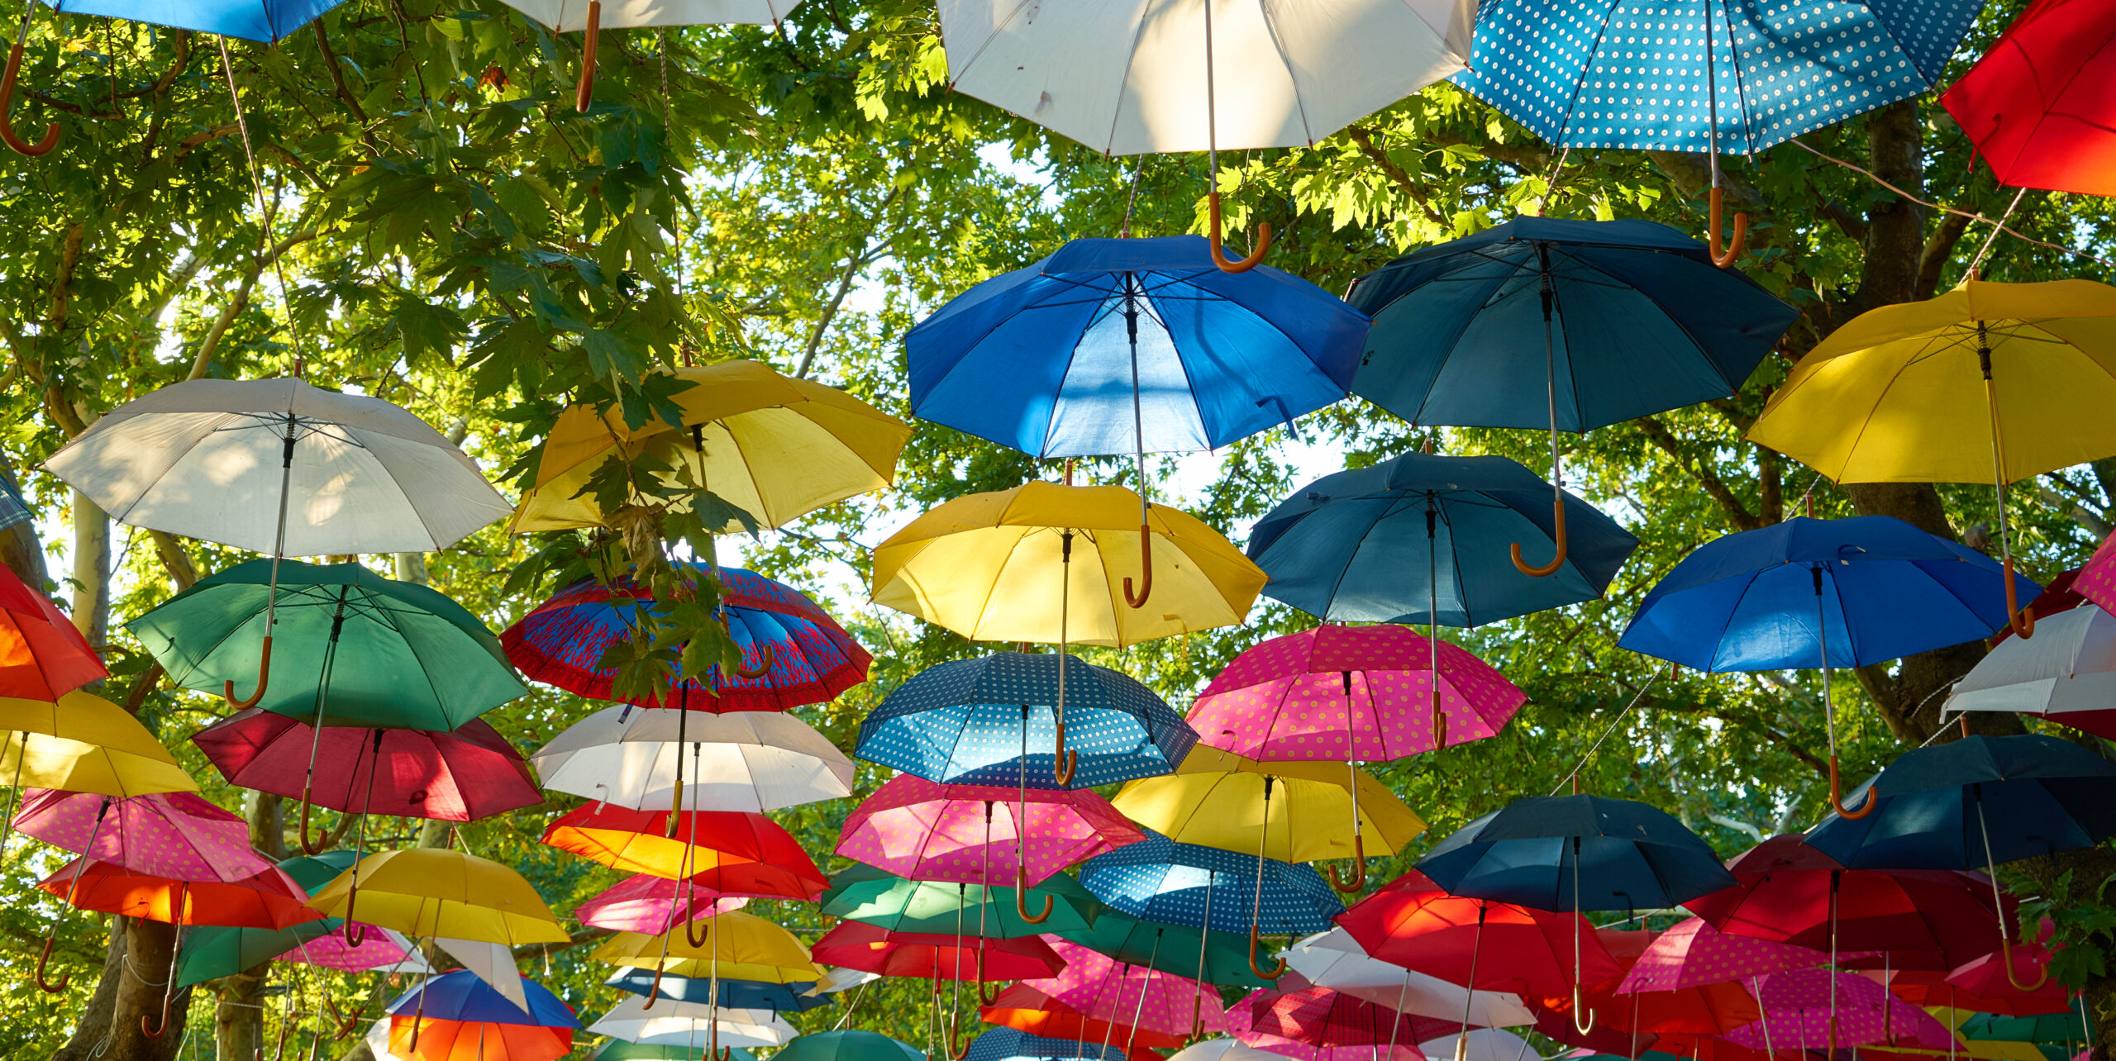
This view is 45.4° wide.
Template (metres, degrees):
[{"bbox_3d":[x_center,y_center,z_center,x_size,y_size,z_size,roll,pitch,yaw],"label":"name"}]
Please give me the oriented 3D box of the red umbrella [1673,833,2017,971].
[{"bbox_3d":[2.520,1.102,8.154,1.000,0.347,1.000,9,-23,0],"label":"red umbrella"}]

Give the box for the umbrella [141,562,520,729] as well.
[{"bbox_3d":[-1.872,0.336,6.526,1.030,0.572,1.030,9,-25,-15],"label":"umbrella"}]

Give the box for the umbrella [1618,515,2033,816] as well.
[{"bbox_3d":[1.899,0.321,6.224,1.020,0.805,1.020,-6,-19,17],"label":"umbrella"}]

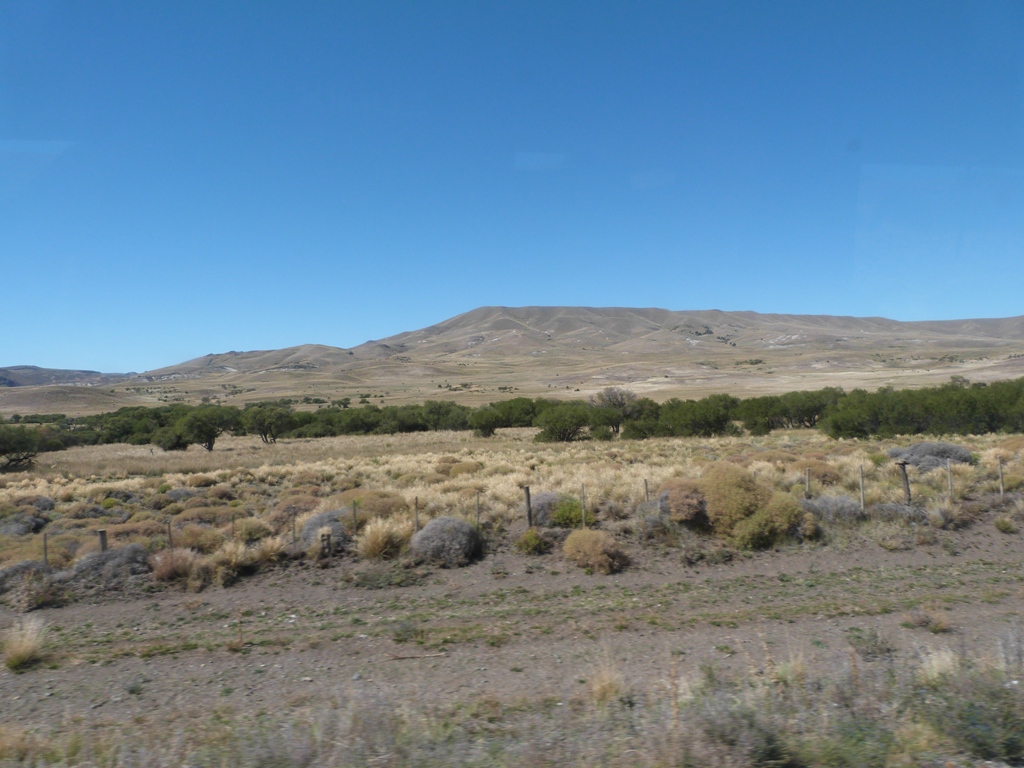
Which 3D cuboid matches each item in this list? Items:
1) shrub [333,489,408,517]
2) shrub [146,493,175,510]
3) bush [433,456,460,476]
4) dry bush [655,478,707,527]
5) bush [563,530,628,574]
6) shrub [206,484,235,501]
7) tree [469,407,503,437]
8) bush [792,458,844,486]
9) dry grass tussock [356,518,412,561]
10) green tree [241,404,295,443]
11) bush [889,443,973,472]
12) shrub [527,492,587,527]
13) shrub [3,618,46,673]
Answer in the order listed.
[{"bbox_3d":[-4.689,3.893,24.615,2.480,0.830,1.860,-3,-1,0],"label":"shrub"},{"bbox_3d":[-14.074,4.686,29.641,1.100,0.670,1.010,-3,-1,0],"label":"shrub"},{"bbox_3d":[-3.108,3.863,34.818,1.200,0.900,1.140,-3,-1,0],"label":"bush"},{"bbox_3d":[4.638,3.262,20.355,1.431,1.321,1.288,-1,-1,0],"label":"dry bush"},{"bbox_3d":[1.712,3.454,15.159,1.353,0.902,1.218,-1,-1,0],"label":"bush"},{"bbox_3d":[-12.571,4.673,32.000,1.300,0.606,1.100,-3,-1,-22],"label":"shrub"},{"bbox_3d":[-2.580,3.651,72.000,3.300,2.921,3.100,-3,-1,-2],"label":"tree"},{"bbox_3d":[10.948,3.136,26.500,1.800,0.860,1.500,-3,-1,22],"label":"bush"},{"bbox_3d":[-2.921,3.562,16.940,1.283,0.962,1.155,-1,-1,0],"label":"dry grass tussock"},{"bbox_3d":[-25.458,4.113,77.000,5.623,3.957,5.060,-1,-1,0],"label":"green tree"},{"bbox_3d":[18.288,3.261,32.312,3.670,1.416,2.569,-1,-1,0],"label":"bush"},{"bbox_3d":[1.275,3.498,20.795,1.650,0.890,1.410,-3,-1,0],"label":"shrub"},{"bbox_3d":[-7.441,3.950,11.314,0.660,0.780,0.610,-3,-1,0],"label":"shrub"}]

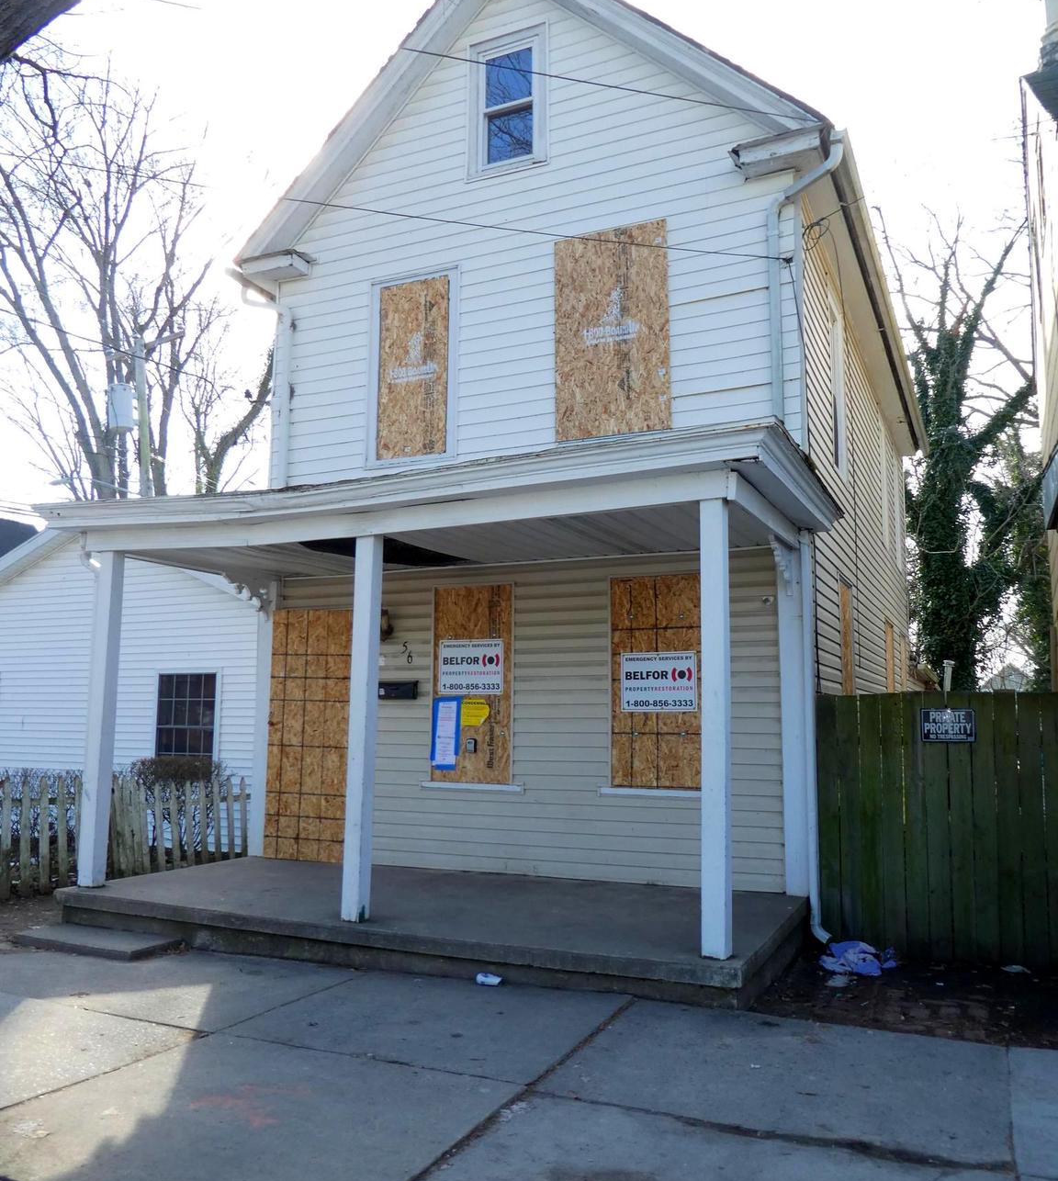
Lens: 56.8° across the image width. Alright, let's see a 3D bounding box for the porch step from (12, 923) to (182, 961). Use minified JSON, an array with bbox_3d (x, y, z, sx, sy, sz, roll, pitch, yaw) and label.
[{"bbox_3d":[-2.908,2.368,6.589,1.056,0.069,0.431,-3,-8,24],"label":"porch step"}]

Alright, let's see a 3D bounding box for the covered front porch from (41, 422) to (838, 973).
[{"bbox_3d":[-0.713,0.761,7.110,5.462,3.025,2.363,-3,-8,24],"label":"covered front porch"}]

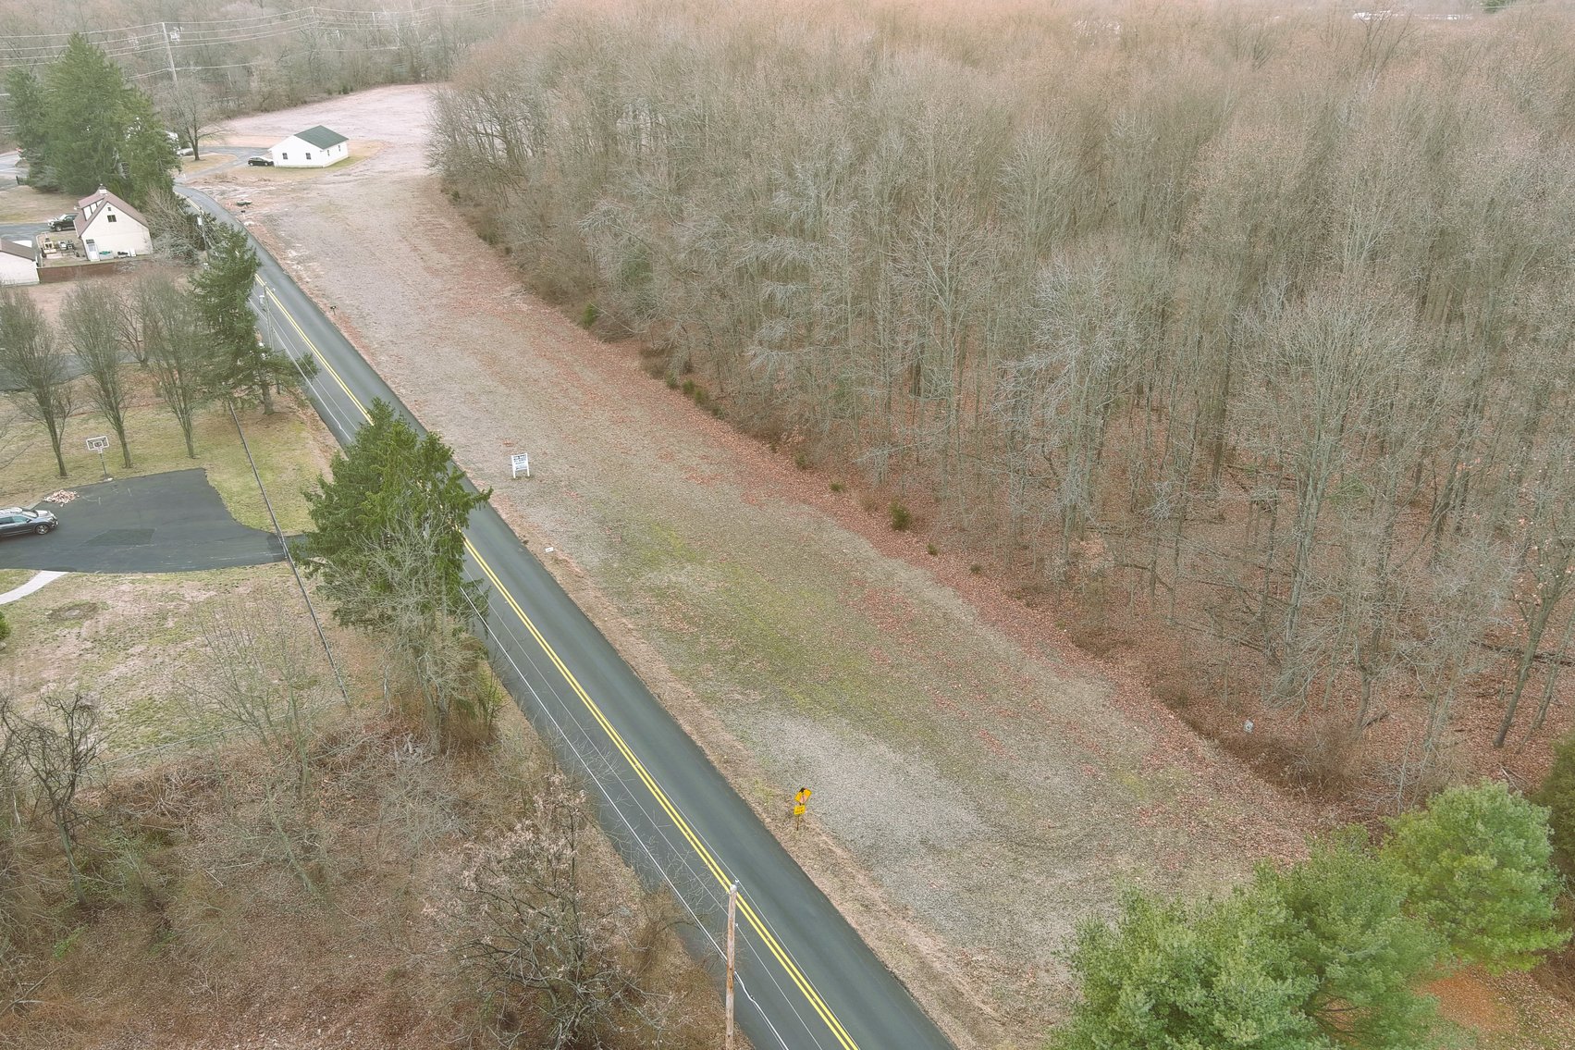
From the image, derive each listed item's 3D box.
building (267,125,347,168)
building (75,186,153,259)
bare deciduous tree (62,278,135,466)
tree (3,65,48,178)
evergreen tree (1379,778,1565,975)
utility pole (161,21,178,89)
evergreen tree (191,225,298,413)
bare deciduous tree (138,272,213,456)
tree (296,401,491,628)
[{"bbox_3d":[-79.960,-63.390,212.540,9.000,5.300,11.000,2,26,4],"label":"building"},{"bbox_3d":[-74.960,-33.680,140.890,7.000,6.500,8.000,-13,29,-25],"label":"building"},{"bbox_3d":[-44.650,-9.530,82.900,4.200,12.670,4.200,0,26,0],"label":"bare deciduous tree"},{"bbox_3d":[-107.080,-56.620,180.110,6.600,15.820,6.600,0,26,0],"label":"tree"},{"bbox_3d":[24.600,12.280,45.490,7.000,7.420,7.000,0,26,0],"label":"evergreen tree"},{"bbox_3d":[-118.390,-87.880,245.590,0.450,17.360,0.450,0,26,0],"label":"utility pole"},{"bbox_3d":[-39.340,-14.830,92.950,8.000,14.110,8.000,0,26,0],"label":"evergreen tree"},{"bbox_3d":[-40.990,-10.500,84.830,4.400,12.740,4.400,0,26,0],"label":"bare deciduous tree"},{"bbox_3d":[-17.840,1.410,59.160,9.000,15.150,9.000,0,26,0],"label":"tree"}]

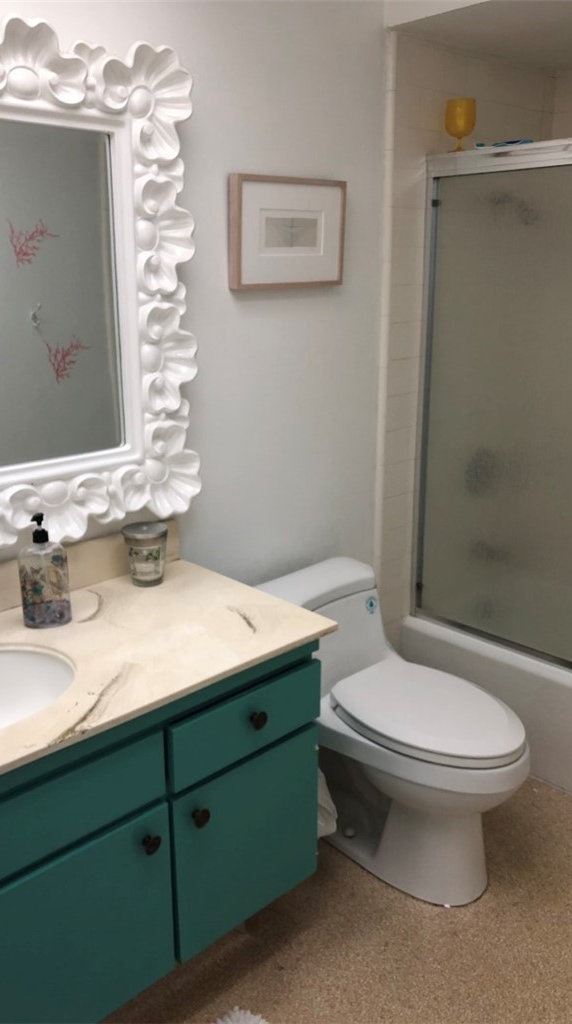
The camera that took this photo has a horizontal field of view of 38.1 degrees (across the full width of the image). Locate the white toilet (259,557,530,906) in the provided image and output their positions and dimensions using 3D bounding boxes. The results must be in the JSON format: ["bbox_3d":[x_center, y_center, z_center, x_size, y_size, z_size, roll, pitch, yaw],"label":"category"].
[{"bbox_3d":[0.271,0.566,2.164,0.420,0.665,0.745,-15,22,-41],"label":"white toilet"}]

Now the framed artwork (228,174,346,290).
[{"bbox_3d":[0.013,-0.704,2.096,0.374,0.265,0.033,-15,22,-41],"label":"framed artwork"}]

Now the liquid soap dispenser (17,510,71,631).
[{"bbox_3d":[-0.485,0.113,1.660,0.090,0.228,0.076,2,16,7],"label":"liquid soap dispenser"}]

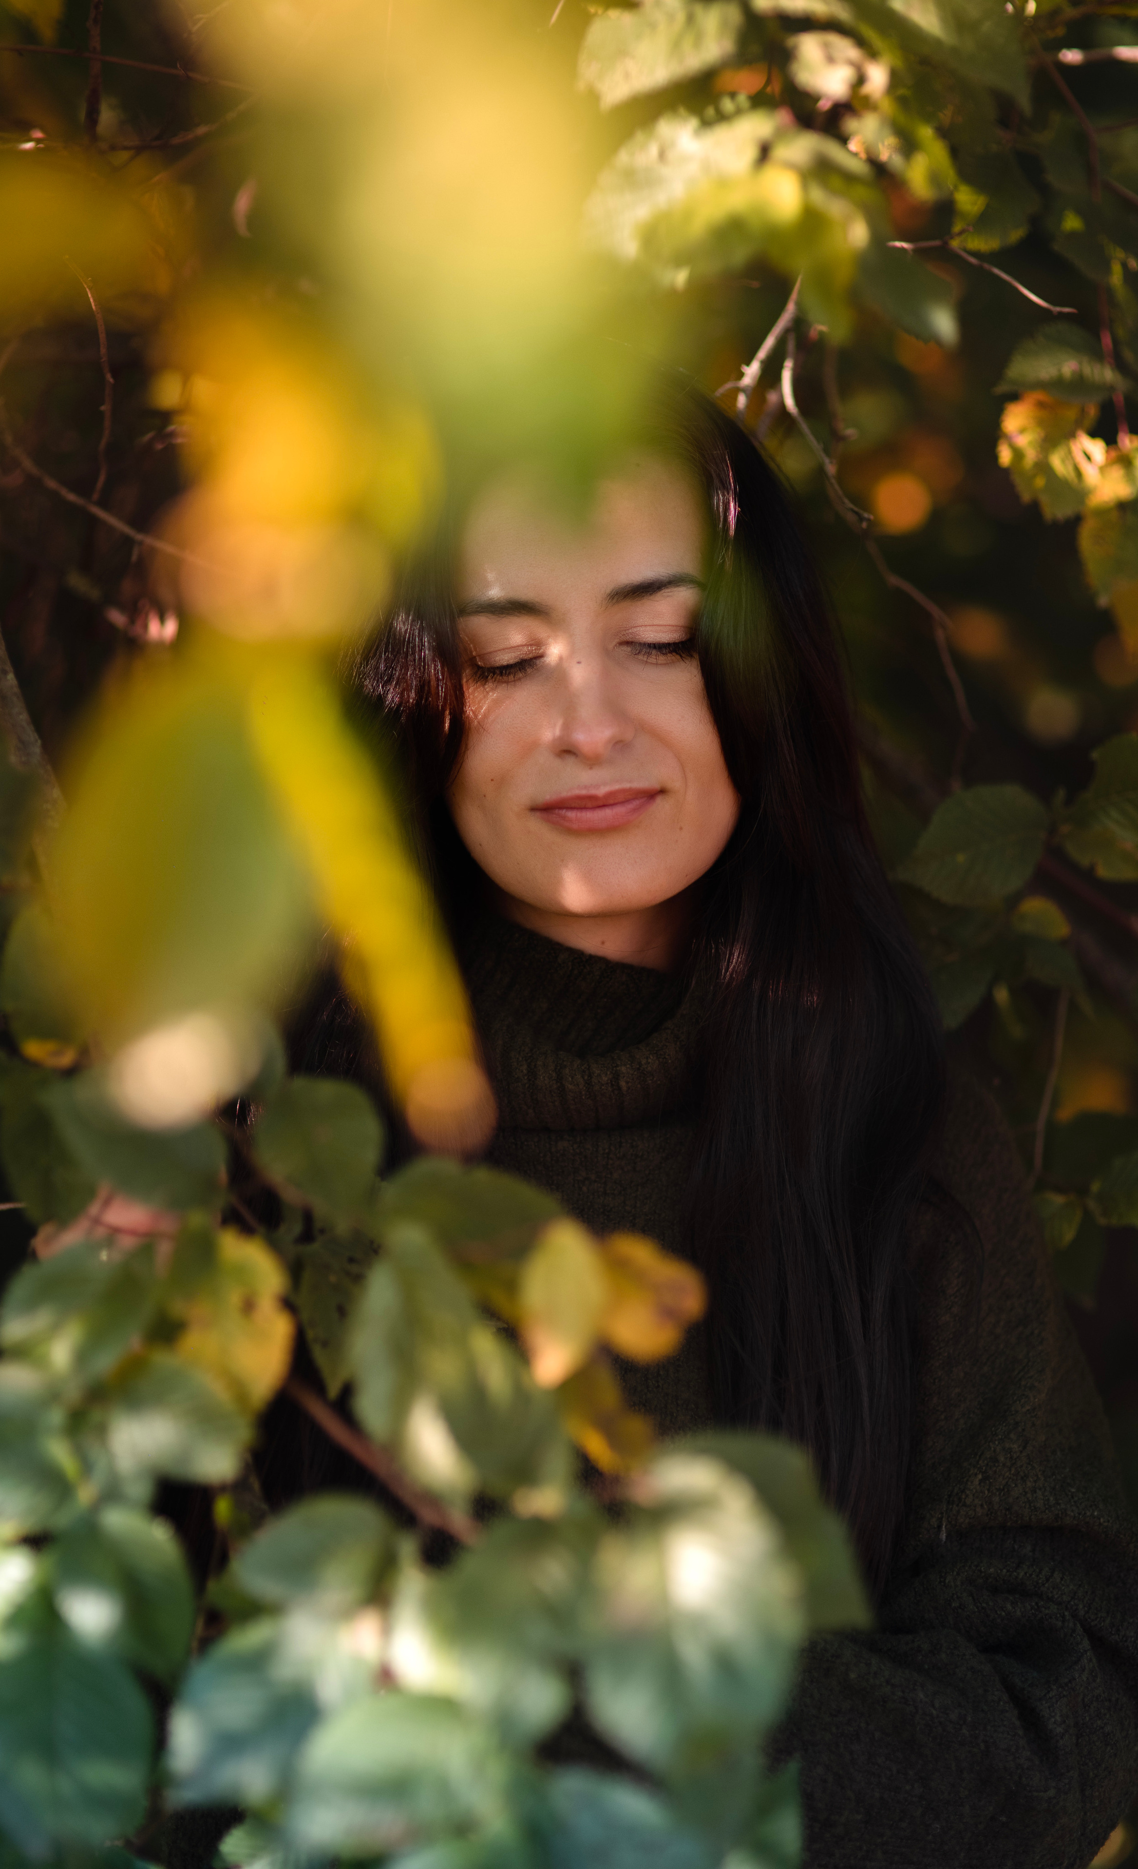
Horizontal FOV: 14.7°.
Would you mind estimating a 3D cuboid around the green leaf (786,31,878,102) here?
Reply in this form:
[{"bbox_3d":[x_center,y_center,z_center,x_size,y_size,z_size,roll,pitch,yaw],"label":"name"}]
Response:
[{"bbox_3d":[0.107,-0.354,1.800,0.038,0.030,0.025,0,2,0],"label":"green leaf"}]

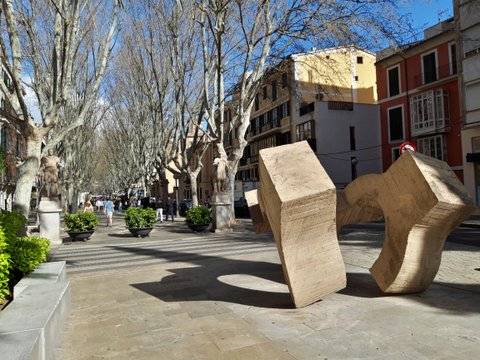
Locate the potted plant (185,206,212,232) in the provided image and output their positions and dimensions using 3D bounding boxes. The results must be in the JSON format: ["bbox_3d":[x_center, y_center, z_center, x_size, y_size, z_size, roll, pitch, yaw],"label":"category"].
[{"bbox_3d":[-1.905,1.808,16.454,1.240,1.170,1.240,0,-3,-22],"label":"potted plant"}]

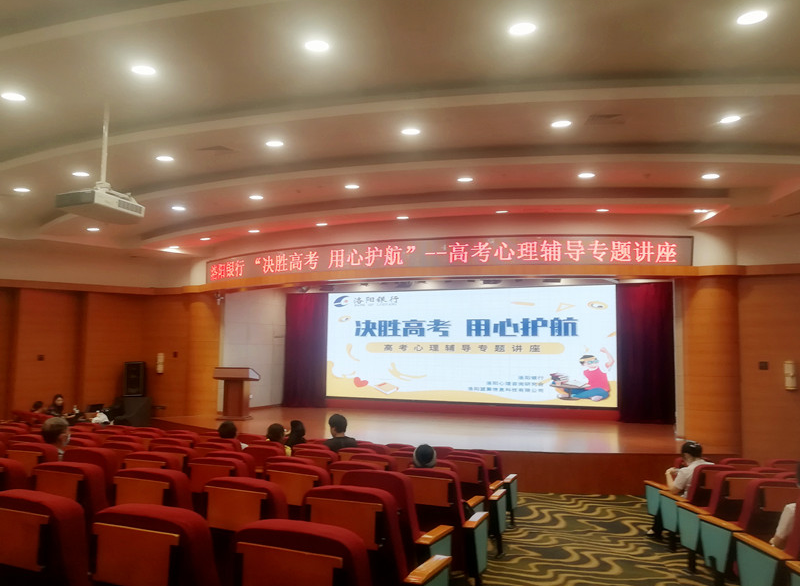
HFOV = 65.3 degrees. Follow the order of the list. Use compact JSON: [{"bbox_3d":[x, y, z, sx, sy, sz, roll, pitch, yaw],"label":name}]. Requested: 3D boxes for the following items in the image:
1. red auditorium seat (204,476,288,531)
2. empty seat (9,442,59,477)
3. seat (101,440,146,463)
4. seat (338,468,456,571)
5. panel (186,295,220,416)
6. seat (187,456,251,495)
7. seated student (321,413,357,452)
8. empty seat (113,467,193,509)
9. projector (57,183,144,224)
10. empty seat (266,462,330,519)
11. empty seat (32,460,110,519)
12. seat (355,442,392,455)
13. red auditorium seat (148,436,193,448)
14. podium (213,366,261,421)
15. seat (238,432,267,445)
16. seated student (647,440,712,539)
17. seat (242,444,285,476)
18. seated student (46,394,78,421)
[{"bbox_3d":[-0.656,1.421,3.195,0.570,1.030,0.680,-1,-5,21],"label":"red auditorium seat"},{"bbox_3d":[-2.685,1.663,4.910,0.570,1.030,0.680,-1,-5,19],"label":"empty seat"},{"bbox_3d":[-2.370,1.825,5.647,0.570,0.980,0.620,-2,-6,22],"label":"seat"},{"bbox_3d":[0.006,1.596,3.926,0.600,1.030,0.680,-2,-5,21],"label":"seat"},{"bbox_3d":[-4.740,1.477,15.123,0.920,2.940,0.250,4,-7,-36],"label":"panel"},{"bbox_3d":[-1.125,1.625,4.355,0.570,1.030,0.680,-1,-5,20],"label":"seat"},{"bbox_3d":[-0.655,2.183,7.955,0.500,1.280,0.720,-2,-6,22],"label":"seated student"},{"bbox_3d":[-1.194,1.397,3.337,0.570,0.980,0.620,-2,-6,22],"label":"empty seat"},{"bbox_3d":[-2.585,-0.765,5.458,0.433,0.140,0.587,-2,-6,22],"label":"projector"},{"bbox_3d":[-0.555,1.611,4.141,0.570,1.030,0.680,-1,-5,21],"label":"empty seat"},{"bbox_3d":[-1.710,1.448,3.590,0.570,1.030,0.680,-1,-5,20],"label":"empty seat"},{"bbox_3d":[-0.243,2.301,7.573,0.570,0.980,0.620,-2,-6,22],"label":"seat"},{"bbox_3d":[-2.333,2.037,6.729,0.570,1.030,0.680,-1,-5,19],"label":"red auditorium seat"},{"bbox_3d":[-3.752,2.291,14.271,0.850,1.180,0.560,0,-5,11],"label":"podium"},{"bbox_3d":[-1.821,2.345,8.200,0.570,0.980,0.620,-2,-6,22],"label":"seat"},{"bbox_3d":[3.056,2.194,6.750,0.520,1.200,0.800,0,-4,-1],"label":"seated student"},{"bbox_3d":[-1.226,1.966,6.117,0.570,0.980,0.620,-2,-6,22],"label":"seat"},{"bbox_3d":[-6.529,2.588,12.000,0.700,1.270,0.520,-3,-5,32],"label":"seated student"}]

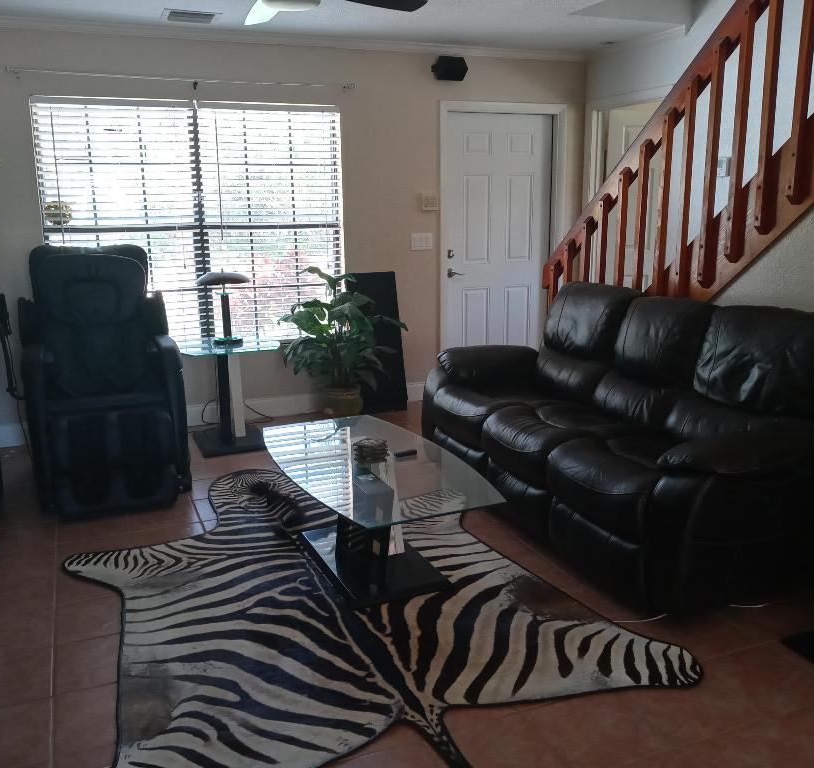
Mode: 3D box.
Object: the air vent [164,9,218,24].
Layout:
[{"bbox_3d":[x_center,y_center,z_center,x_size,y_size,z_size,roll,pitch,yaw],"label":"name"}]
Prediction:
[{"bbox_3d":[-1.226,-2.083,4.692,0.320,0.025,0.280,-6,13,-21],"label":"air vent"}]

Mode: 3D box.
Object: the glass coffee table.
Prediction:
[{"bbox_3d":[-0.153,0.504,3.221,0.660,0.440,1.300,-6,13,-21],"label":"glass coffee table"}]

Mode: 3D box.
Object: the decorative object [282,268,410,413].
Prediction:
[{"bbox_3d":[-0.400,-0.254,5.369,0.820,1.030,0.680,-6,13,-21],"label":"decorative object"}]

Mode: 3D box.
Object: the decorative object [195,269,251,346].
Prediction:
[{"bbox_3d":[-1.065,-0.443,4.823,0.305,0.450,0.300,-6,13,-21],"label":"decorative object"}]

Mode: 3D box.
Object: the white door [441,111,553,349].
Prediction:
[{"bbox_3d":[0.678,-0.940,6.103,0.900,2.030,0.060,-6,13,-21],"label":"white door"}]

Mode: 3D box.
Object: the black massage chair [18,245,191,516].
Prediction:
[{"bbox_3d":[-1.545,-0.080,4.237,0.740,1.210,1.080,-6,13,-21],"label":"black massage chair"}]

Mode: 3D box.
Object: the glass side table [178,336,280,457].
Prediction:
[{"bbox_3d":[-1.060,0.073,4.921,0.620,0.600,0.500,-6,13,-21],"label":"glass side table"}]

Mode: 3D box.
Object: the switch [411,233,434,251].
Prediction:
[{"bbox_3d":[0.112,-0.990,5.781,0.160,0.118,0.015,-6,13,-21],"label":"switch"}]

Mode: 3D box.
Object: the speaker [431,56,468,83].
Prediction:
[{"bbox_3d":[0.294,-2.076,5.444,0.200,0.150,0.160,-6,13,-21],"label":"speaker"}]

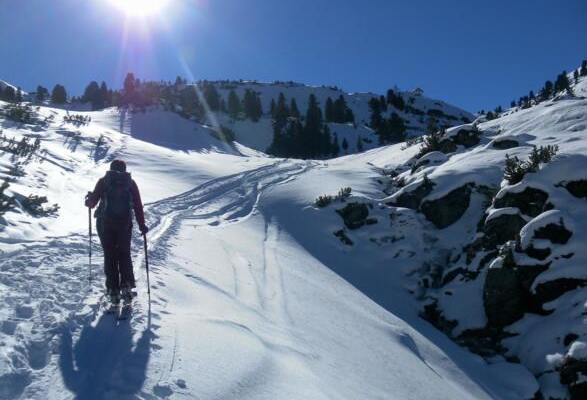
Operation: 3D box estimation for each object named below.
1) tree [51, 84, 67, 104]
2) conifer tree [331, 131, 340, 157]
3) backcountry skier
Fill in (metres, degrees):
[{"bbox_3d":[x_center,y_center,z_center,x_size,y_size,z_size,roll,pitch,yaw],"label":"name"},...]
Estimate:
[{"bbox_3d":[-69.304,-31.113,175.000,4.600,6.100,4.600,0,-5,0],"label":"tree"},{"bbox_3d":[9.555,-12.513,135.000,2.300,5.800,2.300,0,-5,0],"label":"conifer tree"},{"bbox_3d":[-2.118,0.377,7.100,0.760,1.710,0.750,1,-5,-13],"label":"backcountry skier"}]

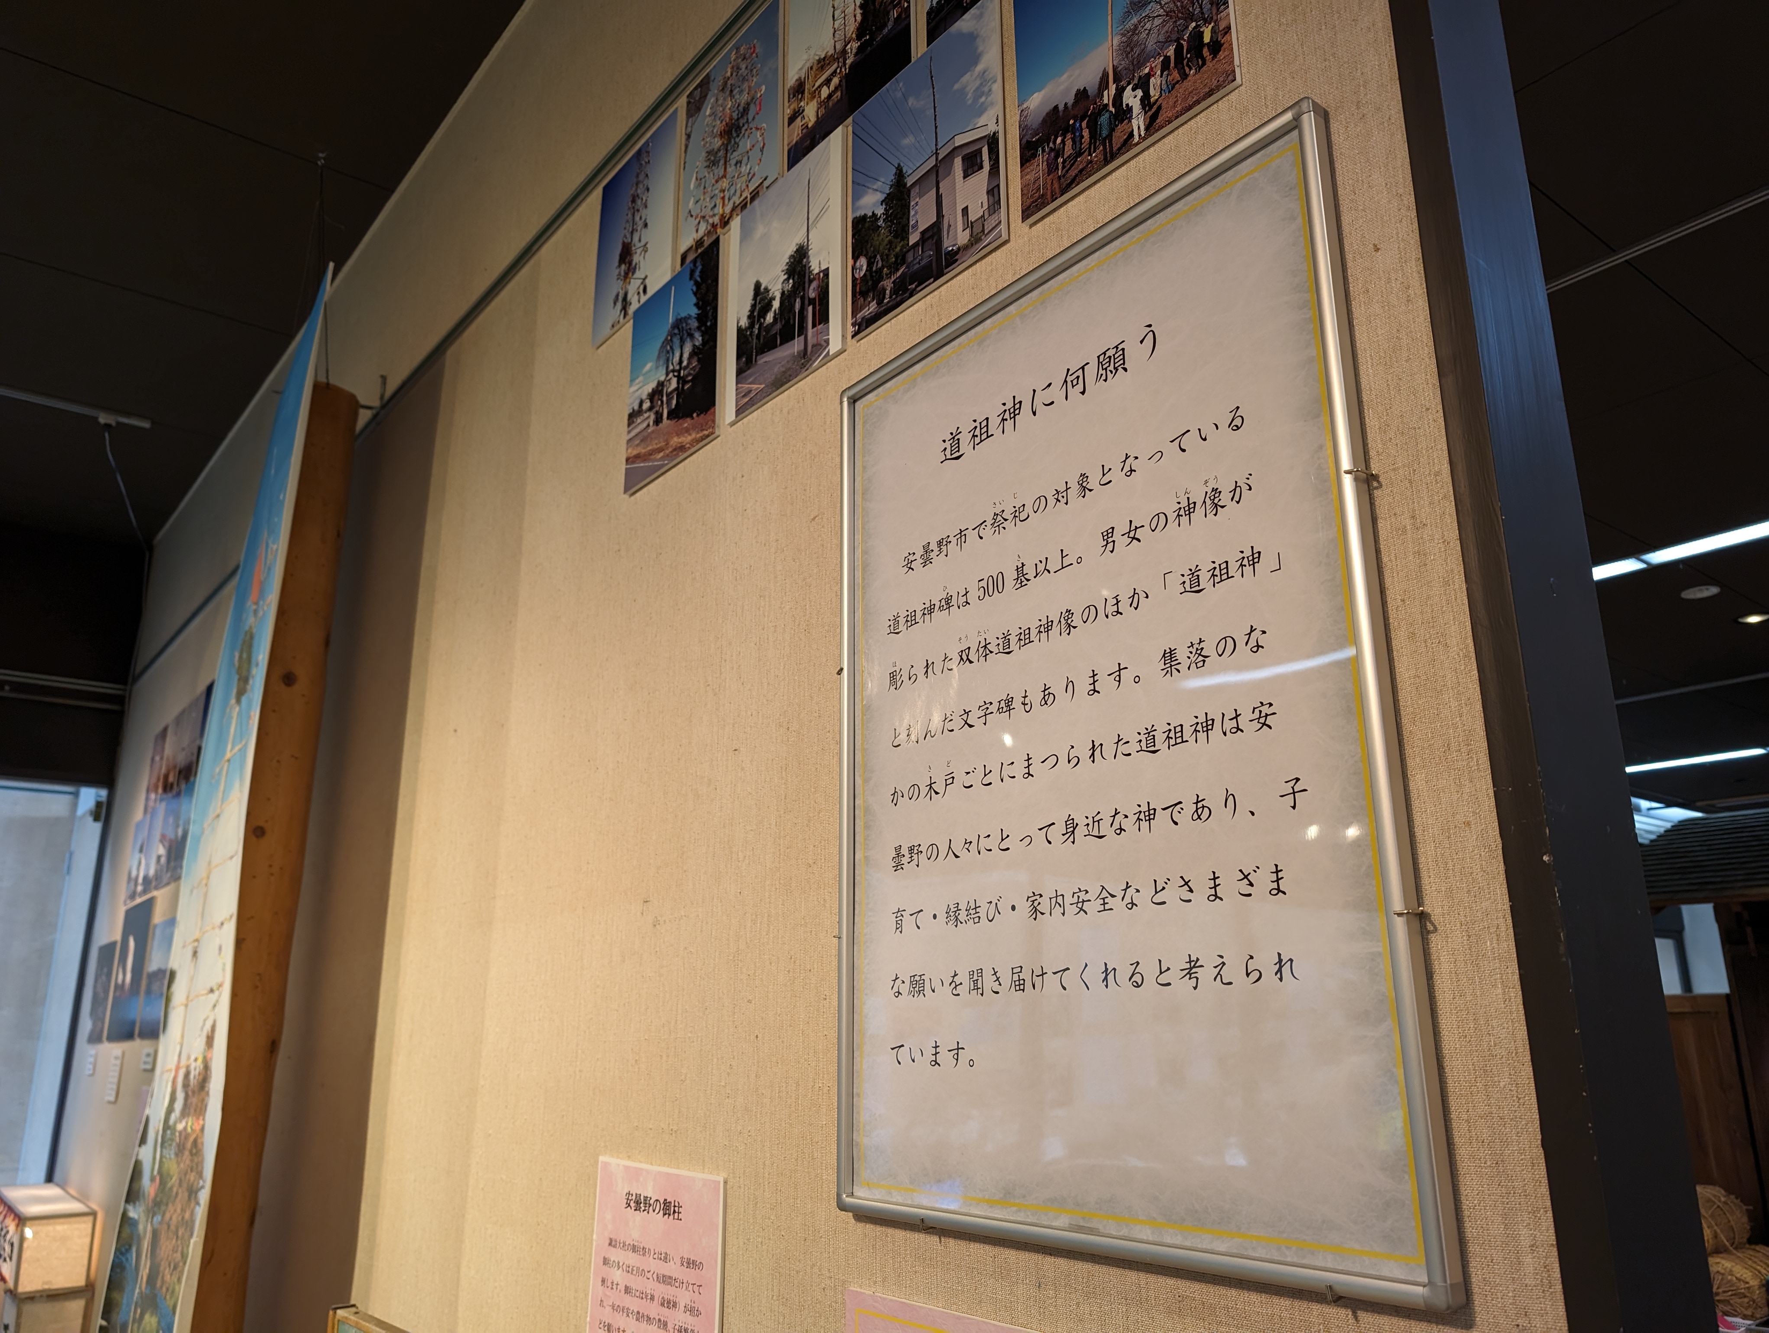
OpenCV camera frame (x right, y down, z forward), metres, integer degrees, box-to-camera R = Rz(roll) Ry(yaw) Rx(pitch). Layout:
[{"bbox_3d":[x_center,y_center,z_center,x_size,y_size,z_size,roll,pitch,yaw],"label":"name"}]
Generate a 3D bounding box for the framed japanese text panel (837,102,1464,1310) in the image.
[{"bbox_3d":[0.150,0.034,1.080,0.020,0.869,0.609,13,-21,-38],"label":"framed japanese text panel"}]

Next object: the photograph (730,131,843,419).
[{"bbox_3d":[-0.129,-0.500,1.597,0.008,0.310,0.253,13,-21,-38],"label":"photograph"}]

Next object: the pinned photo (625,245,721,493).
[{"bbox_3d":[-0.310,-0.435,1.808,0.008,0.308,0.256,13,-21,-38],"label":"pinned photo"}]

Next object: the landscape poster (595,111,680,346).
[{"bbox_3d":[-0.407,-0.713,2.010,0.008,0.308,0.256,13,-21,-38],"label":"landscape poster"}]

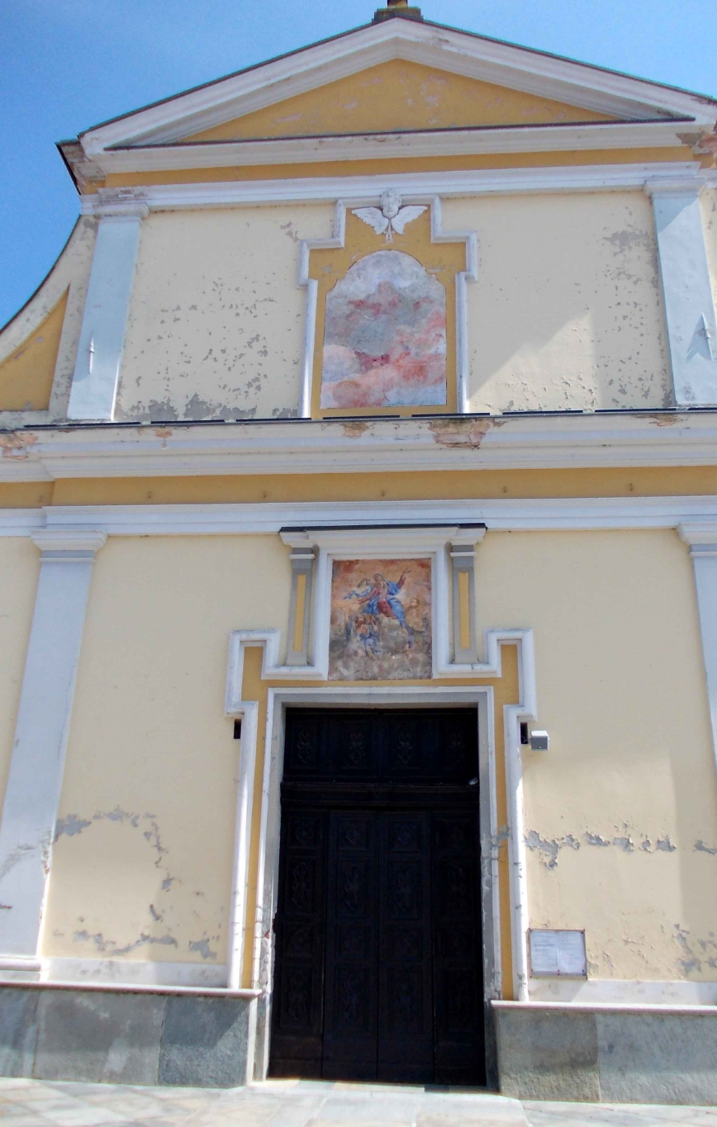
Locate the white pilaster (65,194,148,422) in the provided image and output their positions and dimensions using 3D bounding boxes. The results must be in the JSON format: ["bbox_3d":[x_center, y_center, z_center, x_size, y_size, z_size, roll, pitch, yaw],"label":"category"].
[{"bbox_3d":[-2.911,-2.971,10.651,0.635,2.975,0.174,0,-21,6],"label":"white pilaster"}]

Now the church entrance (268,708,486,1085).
[{"bbox_3d":[0.189,2.992,8.527,1.905,3.267,0.104,0,-21,6],"label":"church entrance"}]

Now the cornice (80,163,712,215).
[{"bbox_3d":[0.357,-4.447,10.890,7.552,0.322,0.157,0,-21,6],"label":"cornice"}]

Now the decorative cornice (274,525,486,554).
[{"bbox_3d":[0.234,-0.244,9.292,2.088,0.235,0.209,0,-21,6],"label":"decorative cornice"}]

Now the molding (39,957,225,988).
[{"bbox_3d":[-1.972,3.651,8.131,1.653,0.187,0.052,0,-21,6],"label":"molding"}]

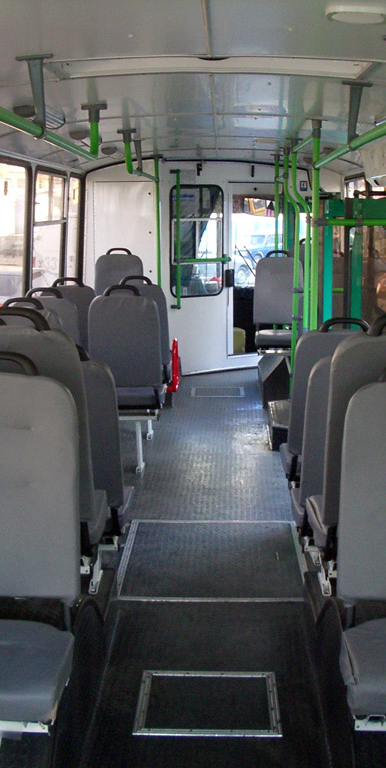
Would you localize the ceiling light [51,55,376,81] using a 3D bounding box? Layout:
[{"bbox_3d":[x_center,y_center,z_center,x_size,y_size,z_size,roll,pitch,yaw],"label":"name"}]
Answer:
[{"bbox_3d":[0.066,-0.938,3.094,0.959,0.045,0.386,0,10,1],"label":"ceiling light"}]

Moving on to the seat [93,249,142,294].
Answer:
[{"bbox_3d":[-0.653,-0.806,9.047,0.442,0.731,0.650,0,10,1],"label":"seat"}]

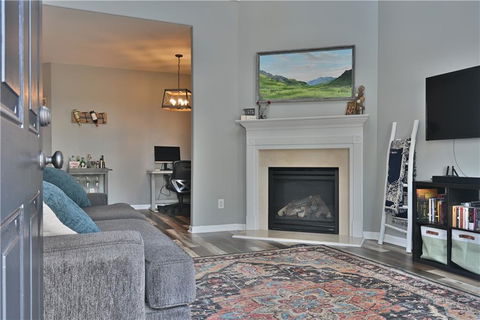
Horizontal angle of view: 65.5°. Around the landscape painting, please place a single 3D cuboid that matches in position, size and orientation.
[{"bbox_3d":[0.823,-1.092,4.820,1.274,0.673,0.040,0,0,21],"label":"landscape painting"}]

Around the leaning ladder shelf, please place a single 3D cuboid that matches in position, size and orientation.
[{"bbox_3d":[1.810,0.275,4.195,0.200,1.410,0.450,0,0,-26],"label":"leaning ladder shelf"}]

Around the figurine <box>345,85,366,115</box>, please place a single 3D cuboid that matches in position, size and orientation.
[{"bbox_3d":[1.398,-0.714,4.520,0.230,0.370,0.140,0,0,12],"label":"figurine"}]

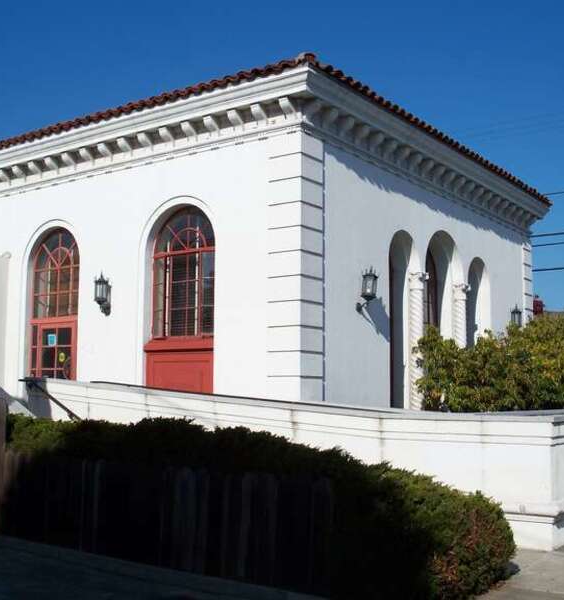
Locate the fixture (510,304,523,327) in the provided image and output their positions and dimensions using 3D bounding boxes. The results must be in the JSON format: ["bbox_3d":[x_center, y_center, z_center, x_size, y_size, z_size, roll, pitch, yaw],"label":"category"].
[{"bbox_3d":[5.300,0.479,19.519,0.325,0.768,0.246,-5,-8,35],"label":"fixture"}]

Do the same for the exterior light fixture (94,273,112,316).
[{"bbox_3d":[-3.136,-0.101,15.097,0.246,0.778,0.295,-5,-8,35],"label":"exterior light fixture"}]

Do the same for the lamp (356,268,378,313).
[{"bbox_3d":[1.414,-0.173,14.130,0.325,0.768,0.246,-5,-8,35],"label":"lamp"}]

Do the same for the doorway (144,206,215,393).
[{"bbox_3d":[-1.744,0.055,15.045,1.629,3.518,0.239,-4,-8,35],"label":"doorway"}]

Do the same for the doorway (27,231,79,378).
[{"bbox_3d":[-4.268,0.496,16.183,1.477,3.722,0.276,-5,-8,35],"label":"doorway"}]

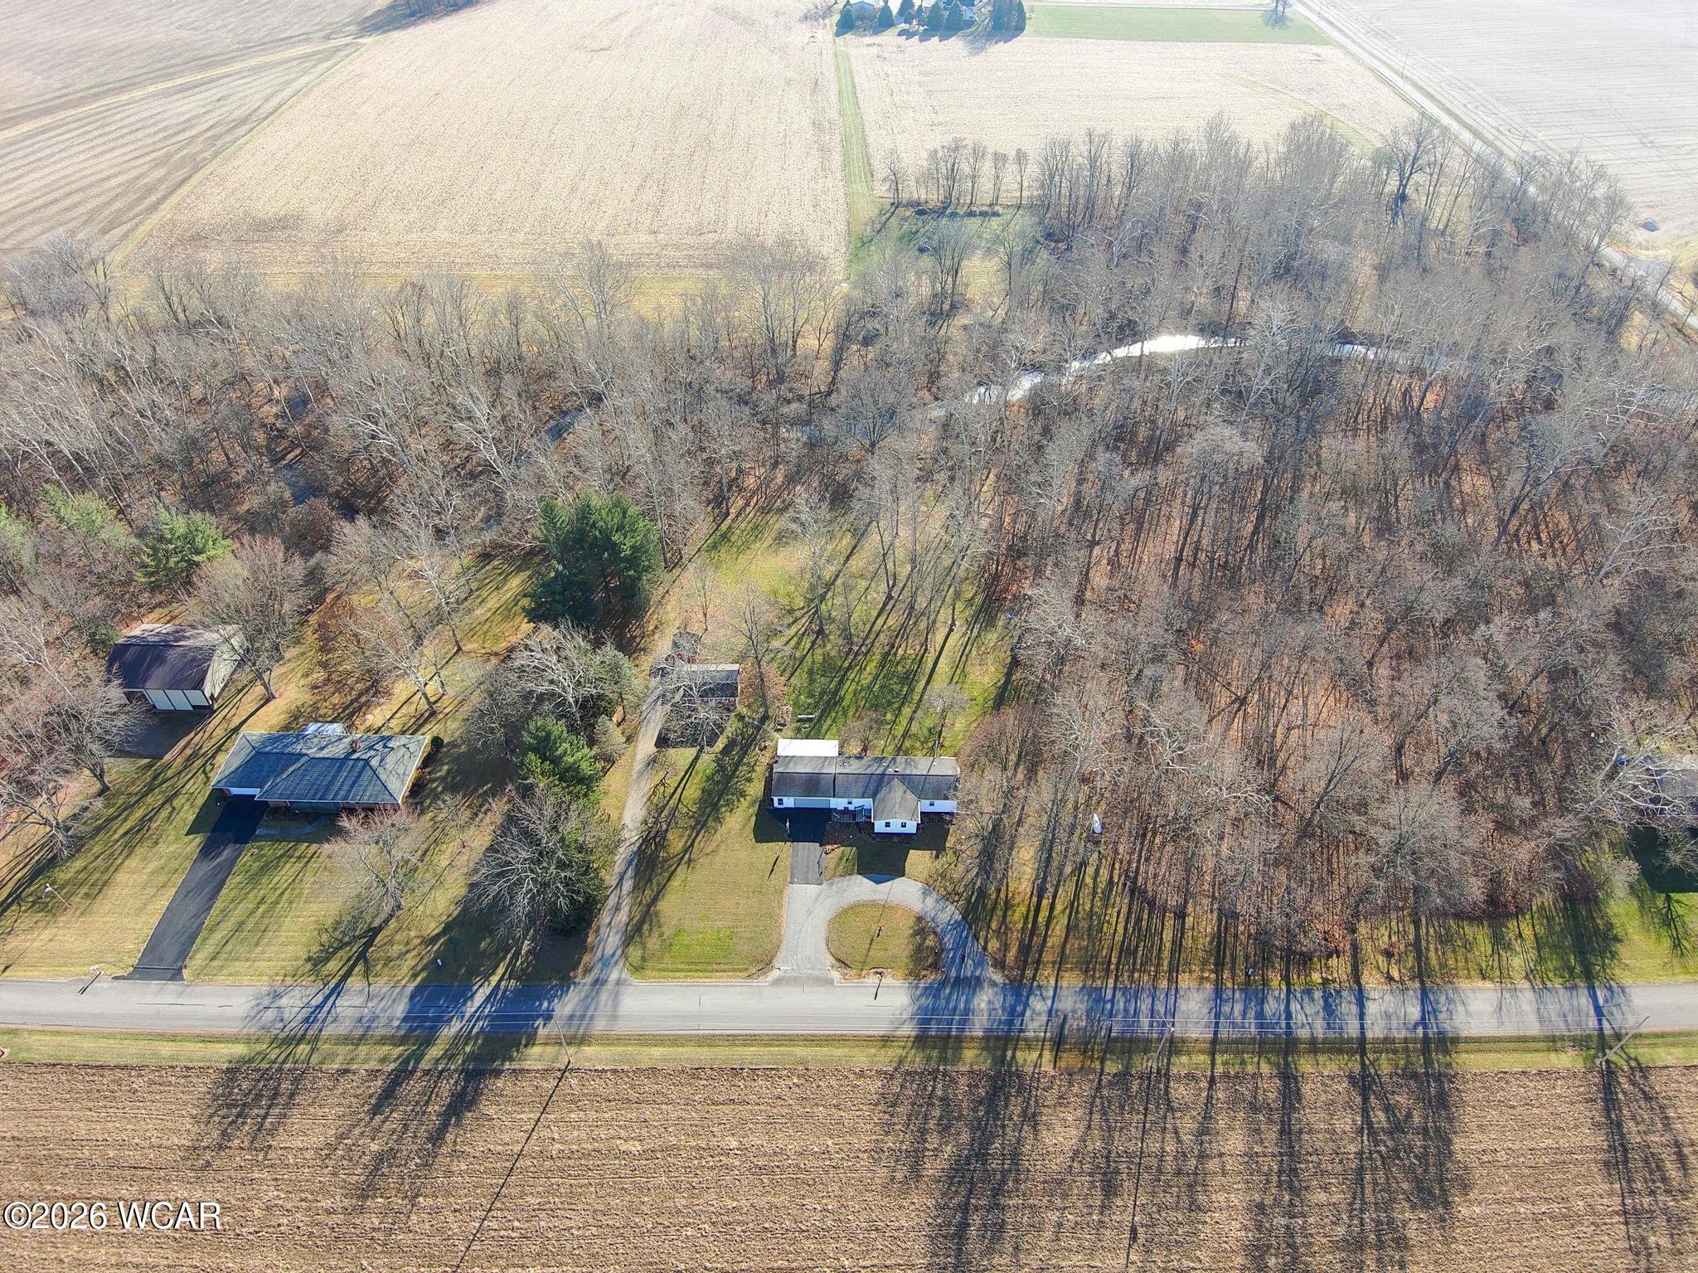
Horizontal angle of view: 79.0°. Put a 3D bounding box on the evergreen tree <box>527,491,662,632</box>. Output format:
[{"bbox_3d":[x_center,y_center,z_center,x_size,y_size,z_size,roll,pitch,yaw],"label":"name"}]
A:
[{"bbox_3d":[-39.340,-11.630,159.270,19.000,20.500,17.500,1,44,1],"label":"evergreen tree"}]

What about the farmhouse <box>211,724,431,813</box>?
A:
[{"bbox_3d":[-72.330,17.320,141.600,26.210,4.400,13.590,1,44,1],"label":"farmhouse"}]

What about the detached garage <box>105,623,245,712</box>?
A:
[{"bbox_3d":[-100.690,3.720,154.350,15.330,6.500,13.310,1,44,1],"label":"detached garage"}]

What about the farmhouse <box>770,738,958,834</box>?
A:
[{"bbox_3d":[2.120,19.710,138.830,24.420,3.600,13.730,1,44,1],"label":"farmhouse"}]

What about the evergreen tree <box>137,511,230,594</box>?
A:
[{"bbox_3d":[-107.170,-13.720,165.810,12.000,15.500,12.000,1,44,1],"label":"evergreen tree"}]

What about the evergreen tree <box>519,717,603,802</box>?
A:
[{"bbox_3d":[-37.810,15.700,135.250,10.300,15.000,10.000,1,44,1],"label":"evergreen tree"}]

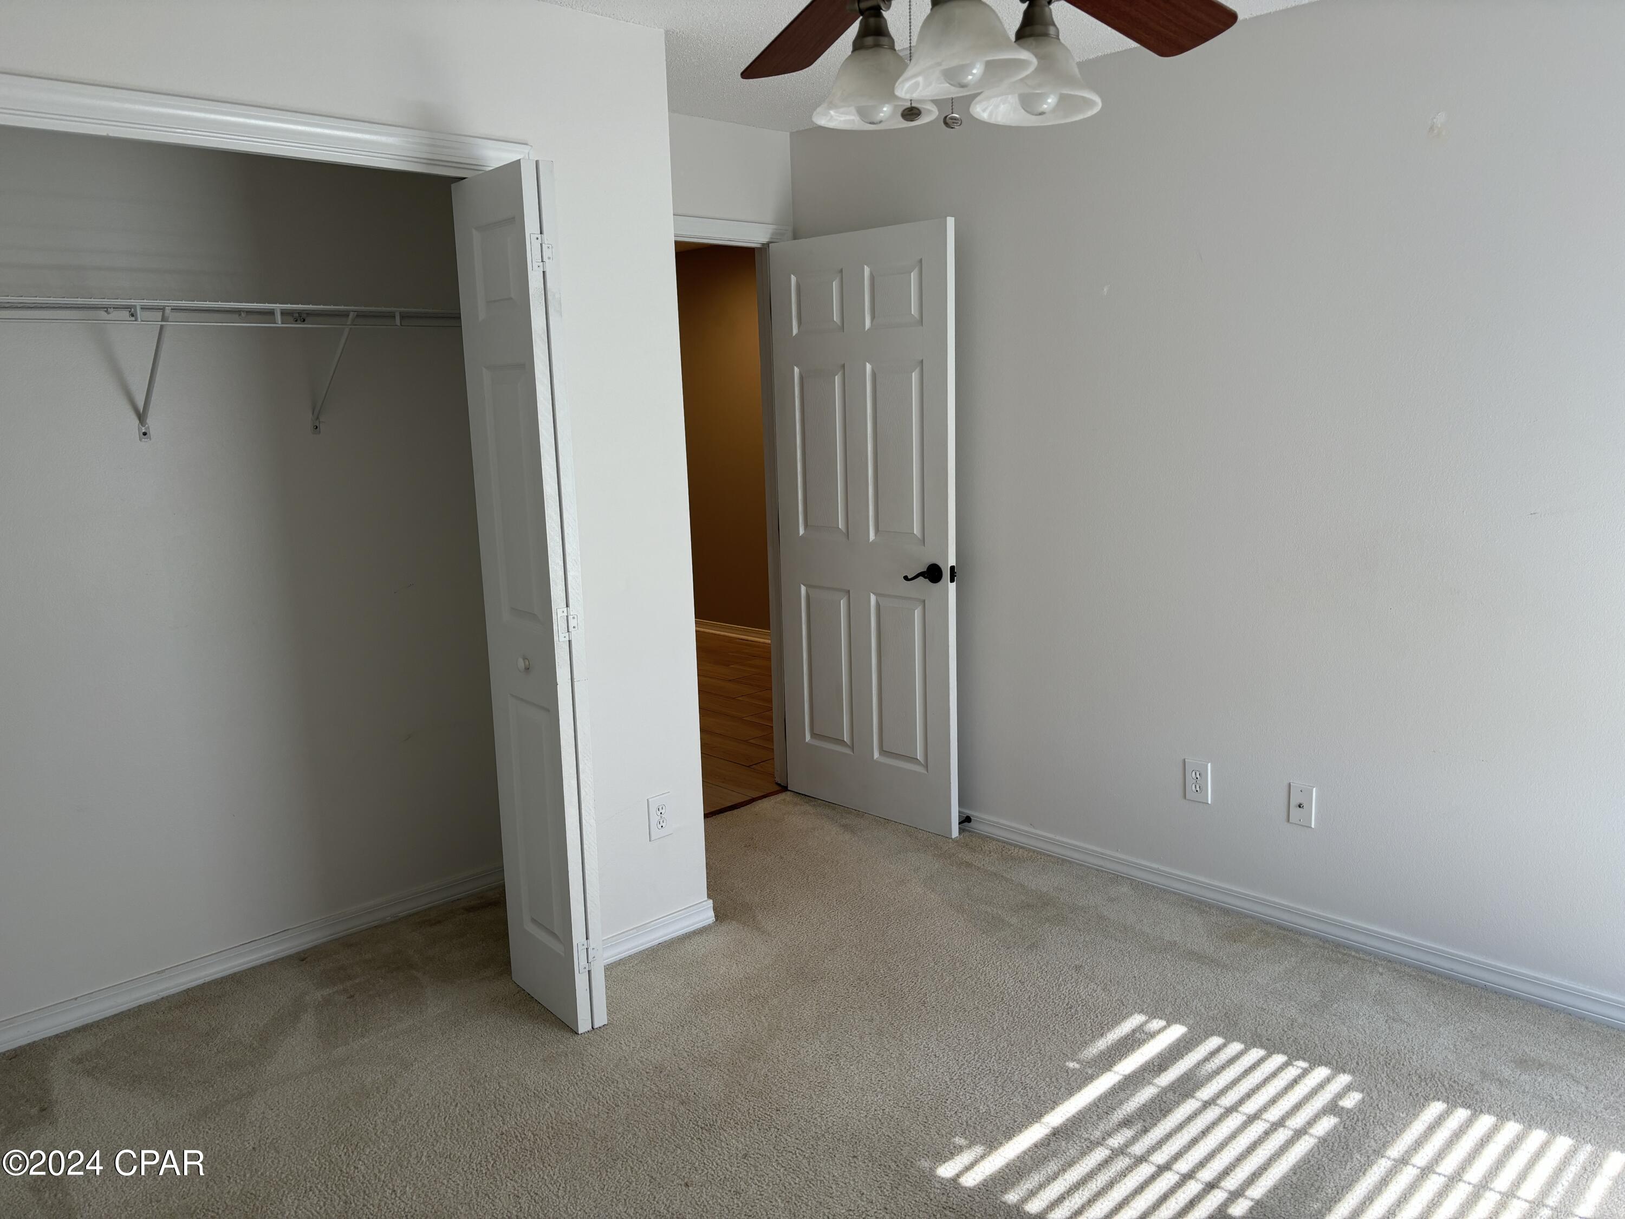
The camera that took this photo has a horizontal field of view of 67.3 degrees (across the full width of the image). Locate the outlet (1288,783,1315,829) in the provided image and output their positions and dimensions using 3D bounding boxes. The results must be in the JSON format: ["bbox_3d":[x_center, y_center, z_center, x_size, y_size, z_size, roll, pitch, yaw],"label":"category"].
[{"bbox_3d":[1.344,0.539,3.353,0.012,0.116,0.071,-11,14,-43],"label":"outlet"}]

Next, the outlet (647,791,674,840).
[{"bbox_3d":[-0.423,0.578,3.407,0.080,0.124,0.008,-11,14,-43],"label":"outlet"}]

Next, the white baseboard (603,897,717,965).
[{"bbox_3d":[-0.442,0.906,3.432,0.424,0.072,0.016,-11,14,-43],"label":"white baseboard"}]

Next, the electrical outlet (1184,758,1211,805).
[{"bbox_3d":[1.129,0.505,3.578,0.008,0.124,0.080,-11,14,-43],"label":"electrical outlet"}]

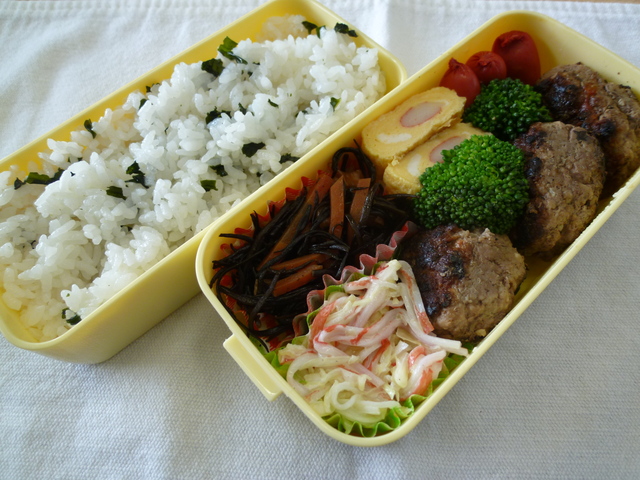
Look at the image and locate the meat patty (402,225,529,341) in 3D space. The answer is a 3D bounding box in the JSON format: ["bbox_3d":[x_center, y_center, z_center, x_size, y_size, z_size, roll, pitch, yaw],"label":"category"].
[{"bbox_3d":[0.054,0.016,0.168,0.026,0.045,0.046,22,78,-30],"label":"meat patty"}]

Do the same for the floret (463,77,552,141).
[{"bbox_3d":[0.086,-0.057,0.202,0.036,0.031,0.033,0,64,-1],"label":"floret"}]

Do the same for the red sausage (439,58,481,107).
[{"bbox_3d":[0.067,-0.071,0.208,0.017,0.031,0.017,35,84,41],"label":"red sausage"}]

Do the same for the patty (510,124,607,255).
[{"bbox_3d":[0.098,-0.021,0.185,0.026,0.042,0.054,-3,90,3],"label":"patty"}]

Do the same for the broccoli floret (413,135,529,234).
[{"bbox_3d":[0.062,-0.022,0.182,0.041,0.035,0.040,-42,72,-10],"label":"broccoli floret"}]

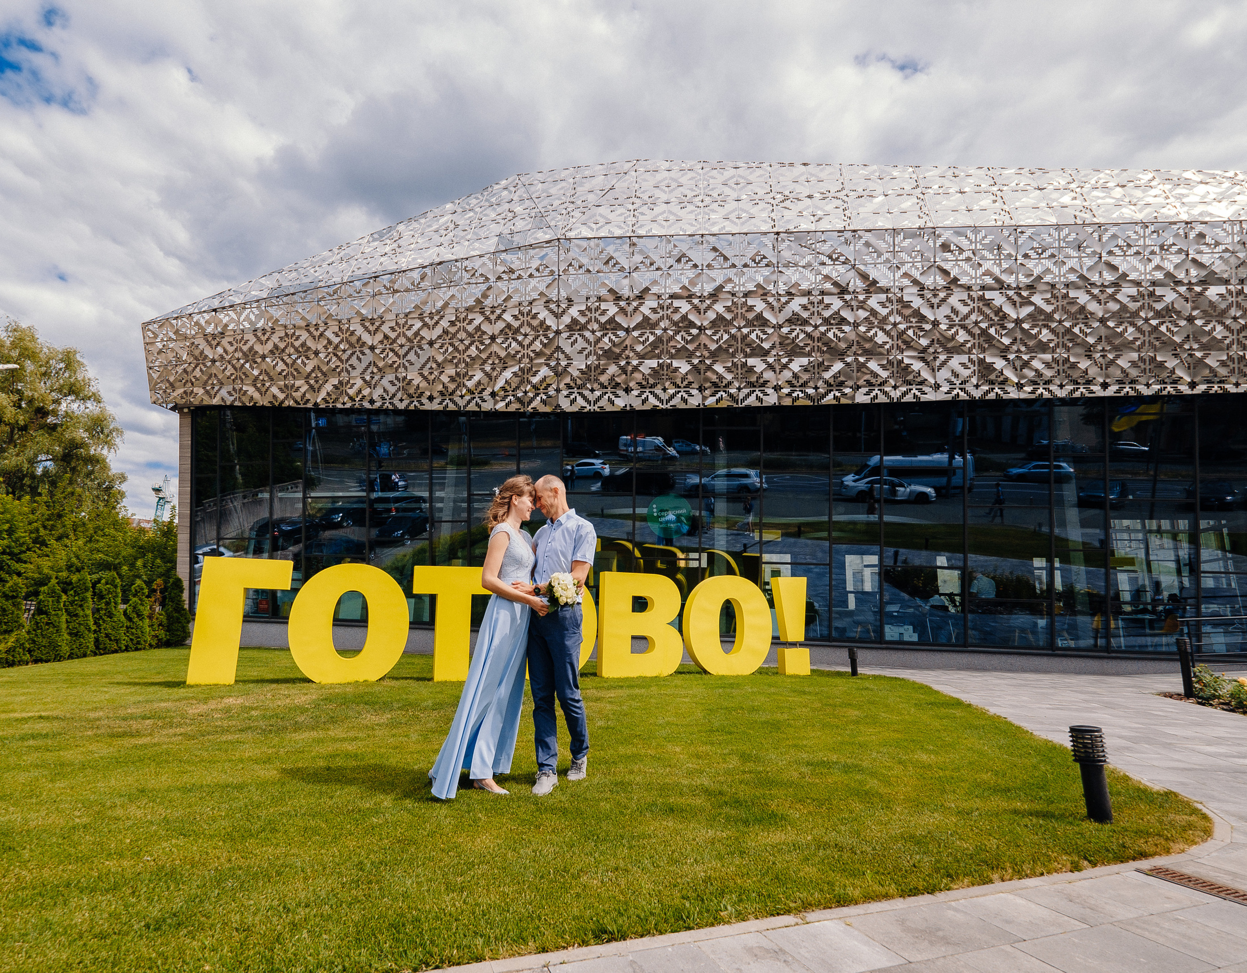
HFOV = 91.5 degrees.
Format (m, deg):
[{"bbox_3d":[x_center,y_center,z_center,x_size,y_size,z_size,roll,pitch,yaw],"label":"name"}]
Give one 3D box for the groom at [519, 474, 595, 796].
[{"bbox_3d":[-0.318,0.769,3.419,0.400,1.710,0.500,12,-15,-43],"label":"groom"}]

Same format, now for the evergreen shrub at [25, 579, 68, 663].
[{"bbox_3d":[-9.843,2.307,10.427,0.600,1.336,0.600,11,-15,-41],"label":"evergreen shrub"}]

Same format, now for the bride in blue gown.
[{"bbox_3d":[-0.679,0.766,3.392,0.600,1.690,0.500,-5,-13,29],"label":"bride in blue gown"}]

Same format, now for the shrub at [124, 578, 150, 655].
[{"bbox_3d":[-10.015,2.652,12.534,0.530,1.414,0.530,10,-14,-37],"label":"shrub"}]

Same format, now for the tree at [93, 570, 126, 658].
[{"bbox_3d":[-10.081,2.475,11.948,0.570,1.557,0.570,10,-14,-38],"label":"tree"}]

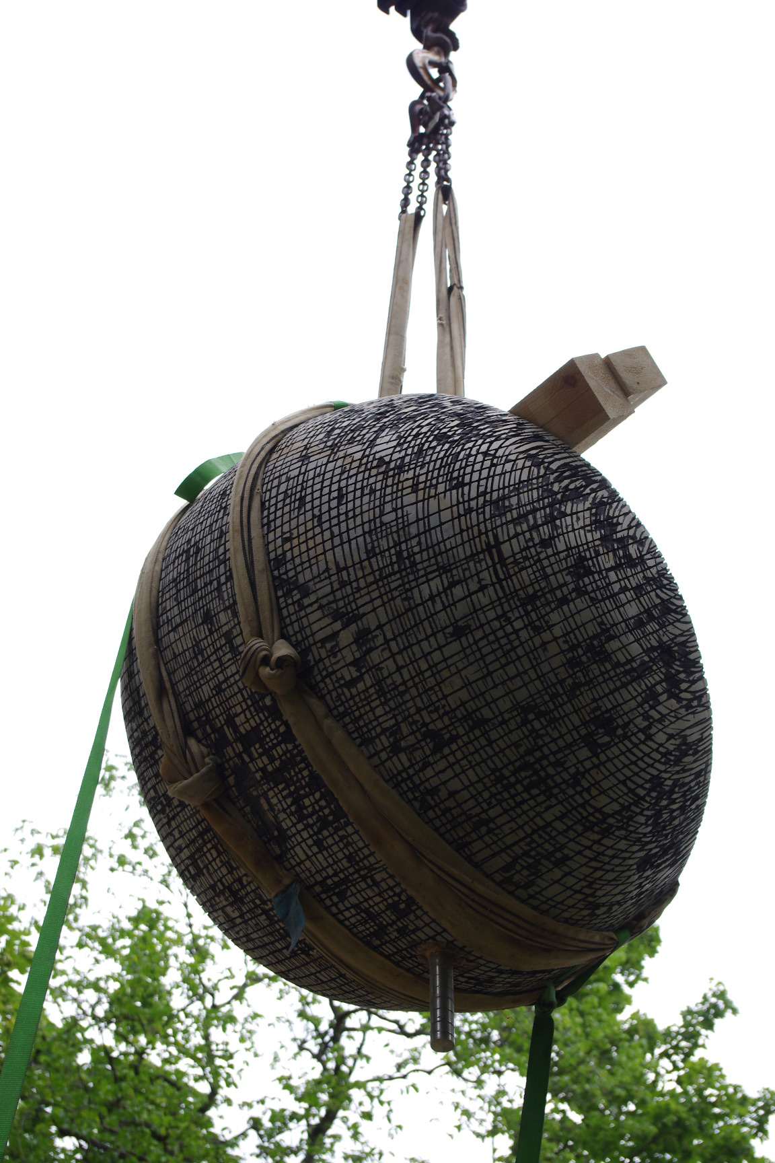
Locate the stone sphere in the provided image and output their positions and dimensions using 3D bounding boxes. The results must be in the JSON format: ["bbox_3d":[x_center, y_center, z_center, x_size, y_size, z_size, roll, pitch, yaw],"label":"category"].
[{"bbox_3d":[0.062,0.258,4.000,1.280,1.300,1.290,1,-39,0],"label":"stone sphere"}]

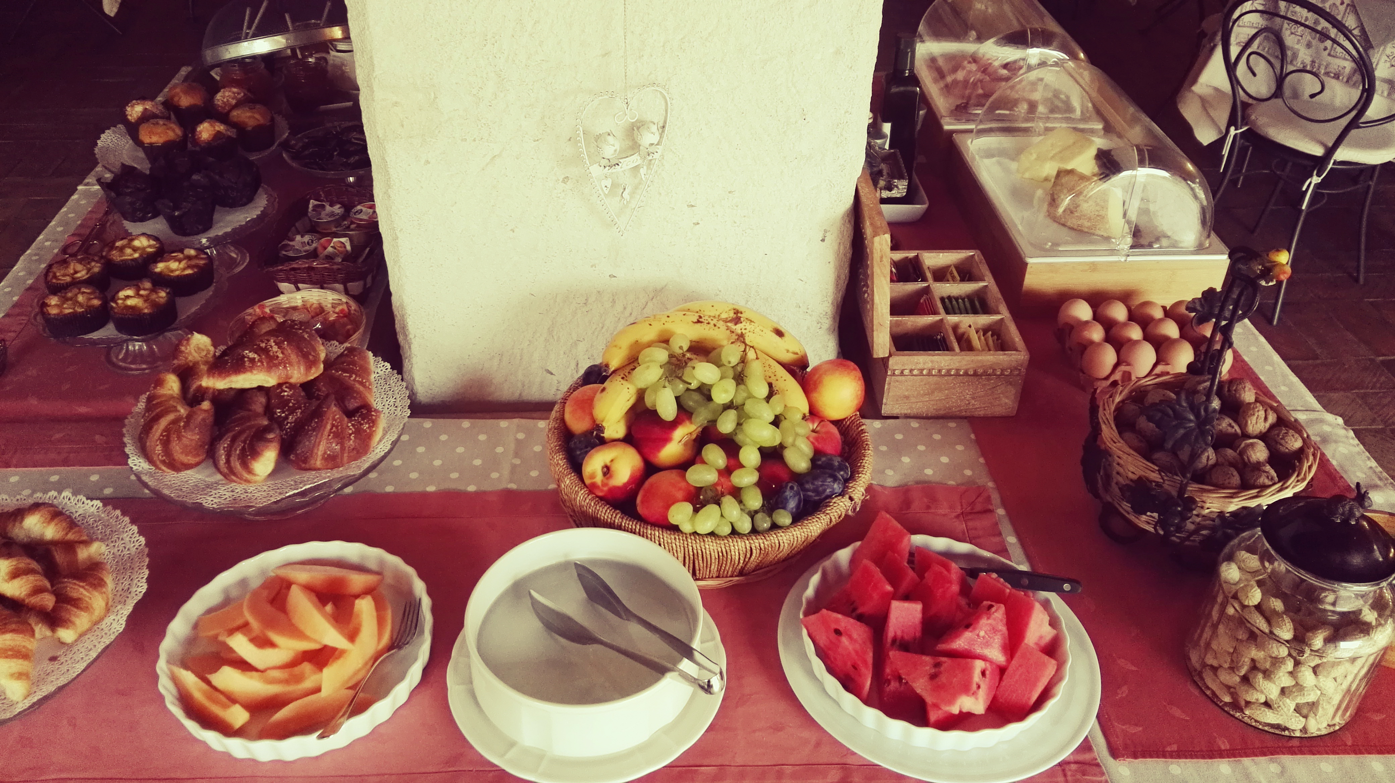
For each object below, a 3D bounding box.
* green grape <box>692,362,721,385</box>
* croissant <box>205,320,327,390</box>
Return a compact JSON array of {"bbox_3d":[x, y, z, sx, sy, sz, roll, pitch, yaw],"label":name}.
[{"bbox_3d":[0.010,-0.019,1.101,0.029,0.022,0.022,20,36,-3],"label":"green grape"},{"bbox_3d":[-0.463,-0.041,1.106,0.126,0.060,0.070,-20,34,-7],"label":"croissant"}]

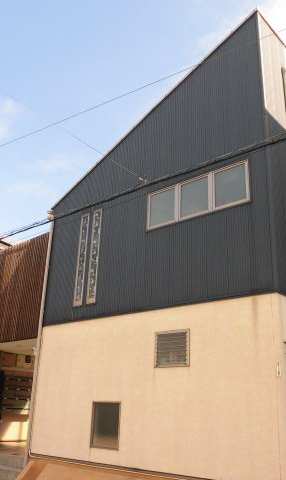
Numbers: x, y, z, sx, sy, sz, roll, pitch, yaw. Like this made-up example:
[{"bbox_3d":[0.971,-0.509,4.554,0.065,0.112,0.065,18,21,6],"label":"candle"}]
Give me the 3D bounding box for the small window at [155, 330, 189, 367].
[{"bbox_3d":[0.479,1.811,7.381,0.730,0.580,0.100,-15,-26,39],"label":"small window"}]

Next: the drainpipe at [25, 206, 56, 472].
[{"bbox_3d":[-2.307,1.931,9.959,0.130,5.606,0.120,-15,-26,39],"label":"drainpipe"}]

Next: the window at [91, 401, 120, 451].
[{"bbox_3d":[-0.664,3.289,7.873,0.720,0.770,0.100,-15,-26,39],"label":"window"}]

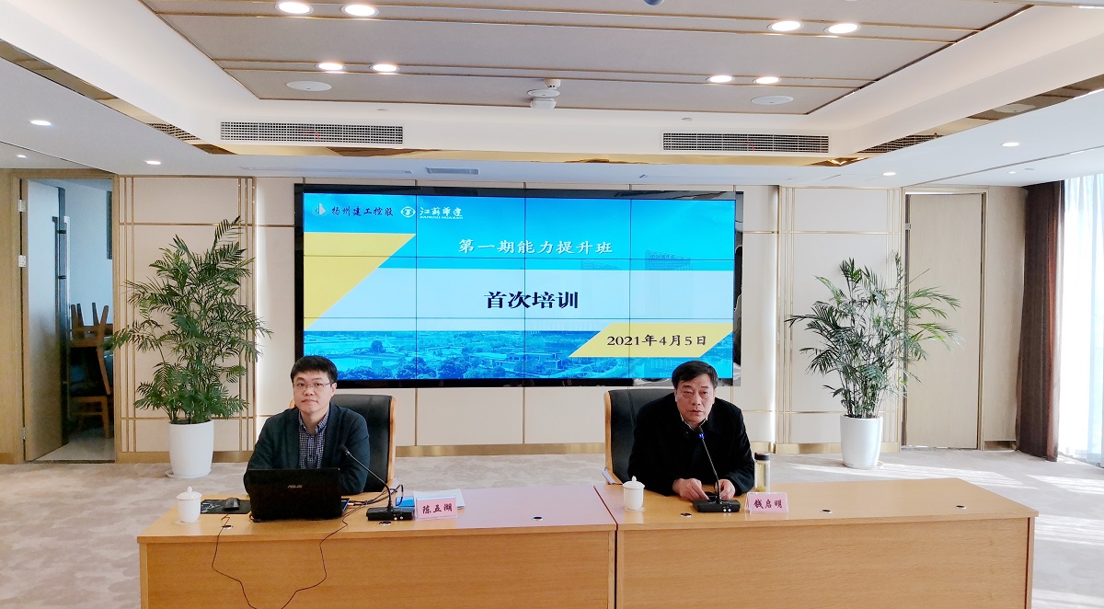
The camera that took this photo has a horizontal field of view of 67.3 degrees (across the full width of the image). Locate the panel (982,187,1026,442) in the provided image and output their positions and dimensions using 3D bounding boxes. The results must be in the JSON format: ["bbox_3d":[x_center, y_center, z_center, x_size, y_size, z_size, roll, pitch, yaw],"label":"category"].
[{"bbox_3d":[4.529,0.112,8.311,0.468,2.560,0.040,0,2,-5],"label":"panel"}]

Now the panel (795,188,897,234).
[{"bbox_3d":[2.816,-0.910,8.035,1.034,0.430,0.040,0,2,-5],"label":"panel"}]

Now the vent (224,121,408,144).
[{"bbox_3d":[-1.855,-1.326,6.445,1.379,0.163,0.050,0,2,-6],"label":"vent"}]

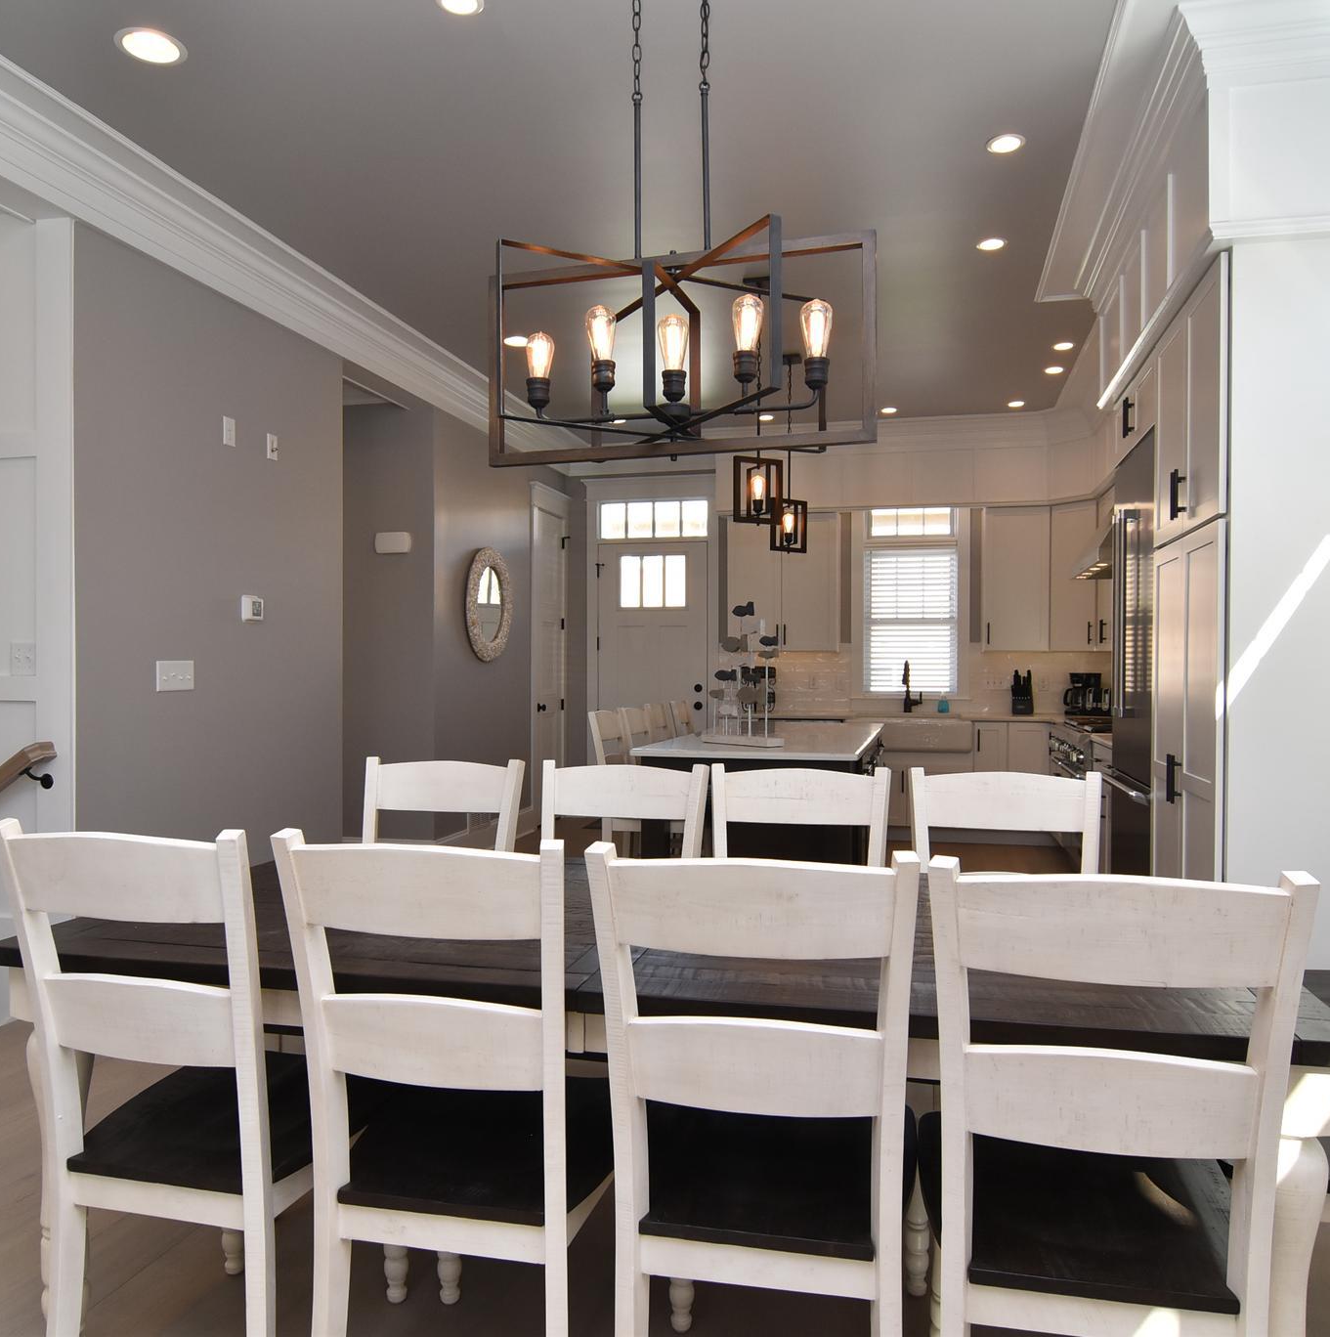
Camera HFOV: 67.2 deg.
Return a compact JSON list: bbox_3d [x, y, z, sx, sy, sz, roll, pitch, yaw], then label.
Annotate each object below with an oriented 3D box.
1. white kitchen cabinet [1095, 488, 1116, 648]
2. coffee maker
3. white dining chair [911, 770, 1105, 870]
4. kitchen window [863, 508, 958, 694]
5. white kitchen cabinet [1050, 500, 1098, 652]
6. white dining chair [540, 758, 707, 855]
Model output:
[{"bbox_3d":[3.069,-0.645,6.552,0.330,1.050,0.634,0,0,15],"label":"white kitchen cabinet"},{"bbox_3d":[2.949,0.186,7.063,0.280,0.310,0.210,0,0,-16],"label":"coffee maker"},{"bbox_3d":[0.787,0.766,2.265,0.475,1.020,0.565,0,0,12],"label":"white dining chair"},{"bbox_3d":[1.886,-0.523,7.681,0.710,1.430,0.110,0,0,15],"label":"kitchen window"},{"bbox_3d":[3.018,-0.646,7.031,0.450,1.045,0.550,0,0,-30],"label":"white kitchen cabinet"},{"bbox_3d":[-0.180,0.764,2.425,0.475,1.020,0.565,0,0,16],"label":"white dining chair"}]

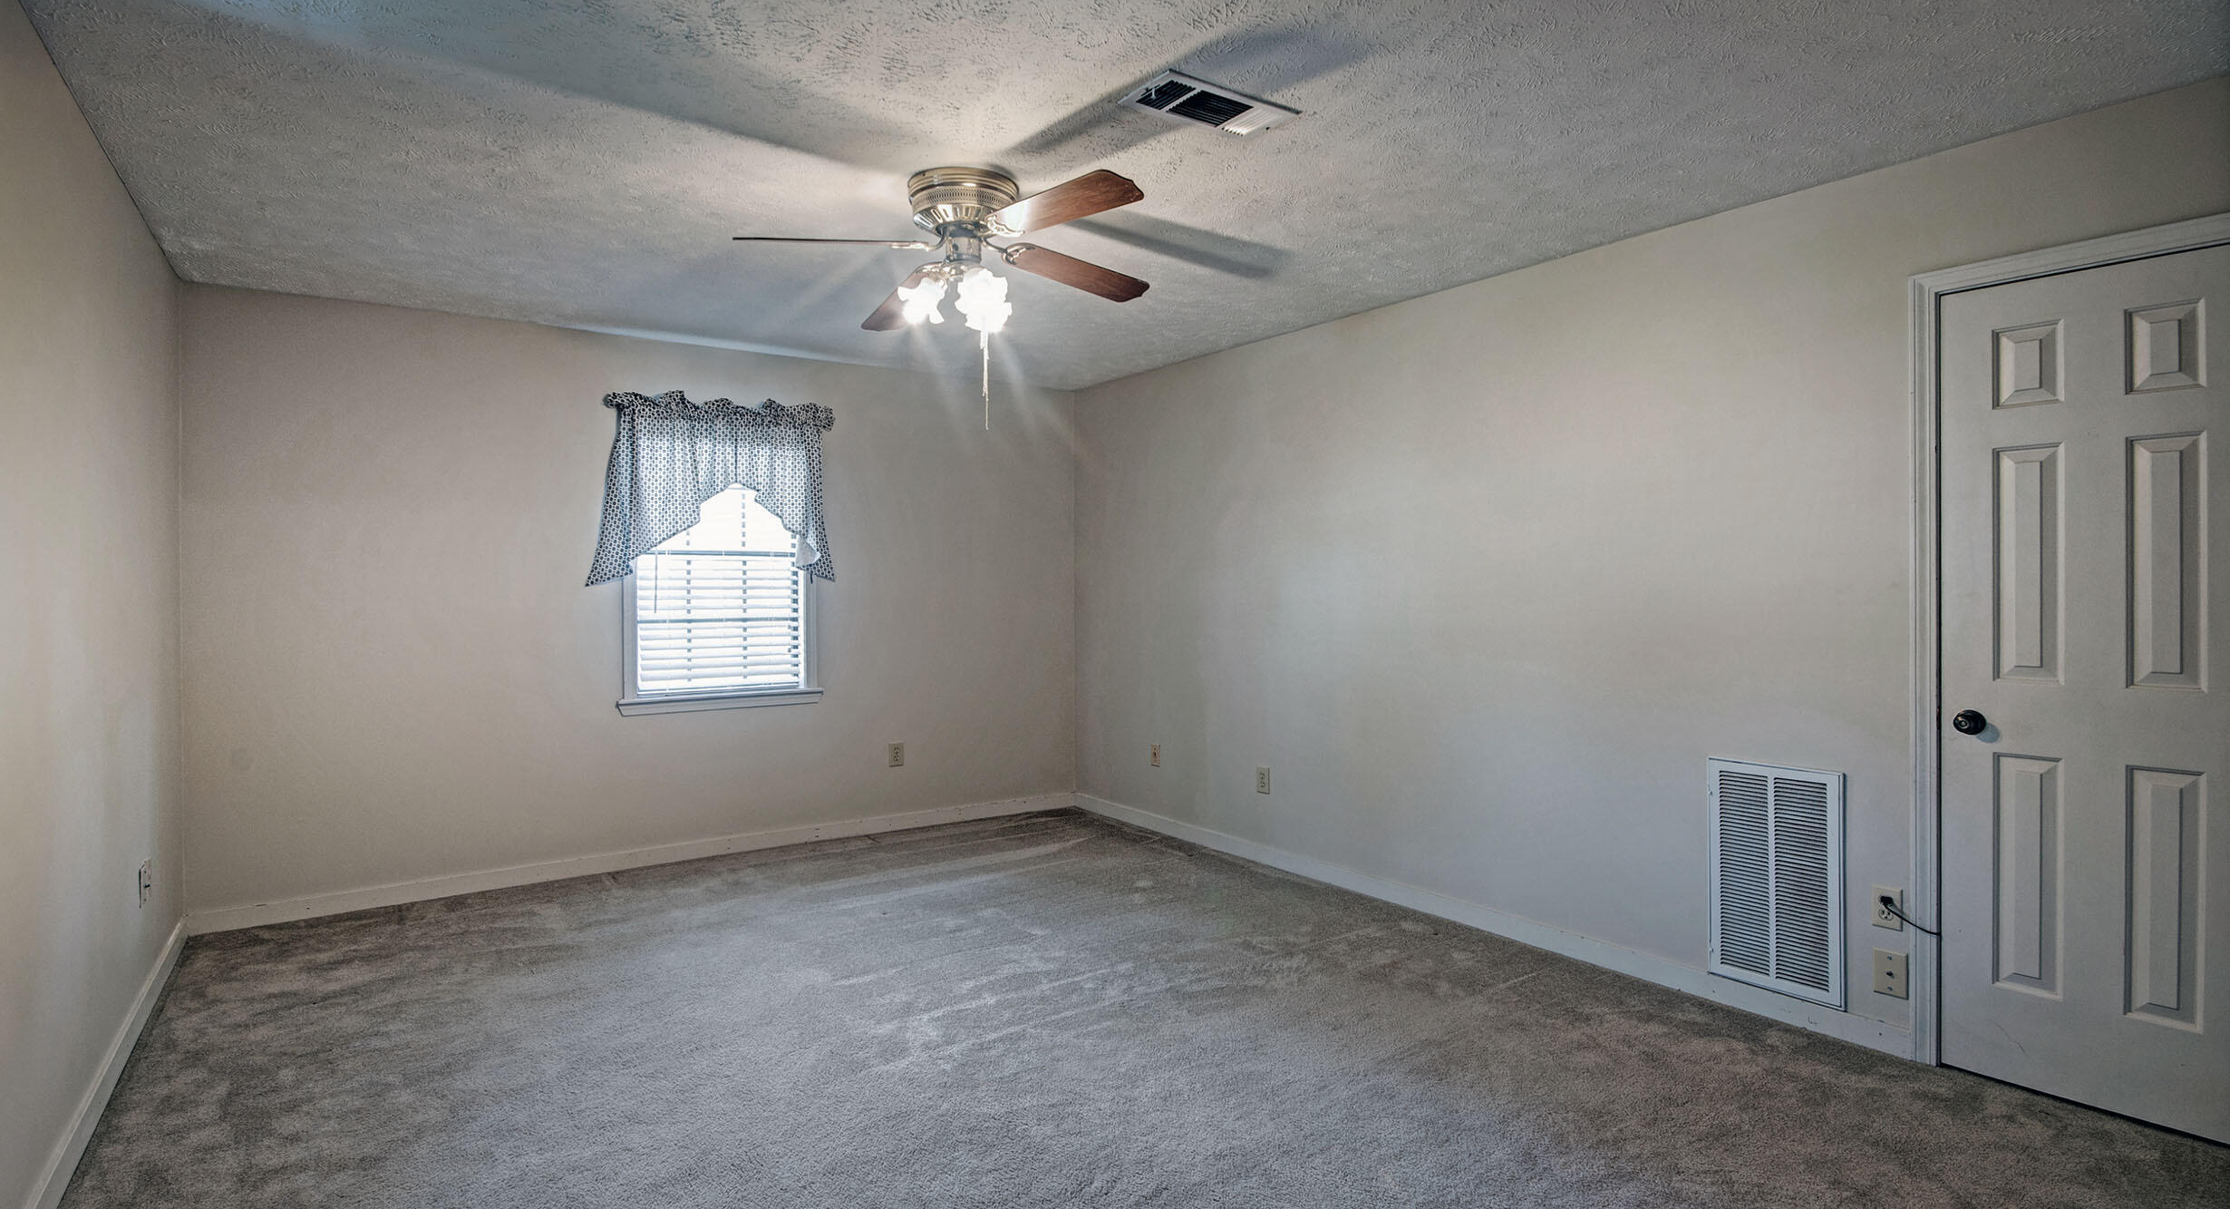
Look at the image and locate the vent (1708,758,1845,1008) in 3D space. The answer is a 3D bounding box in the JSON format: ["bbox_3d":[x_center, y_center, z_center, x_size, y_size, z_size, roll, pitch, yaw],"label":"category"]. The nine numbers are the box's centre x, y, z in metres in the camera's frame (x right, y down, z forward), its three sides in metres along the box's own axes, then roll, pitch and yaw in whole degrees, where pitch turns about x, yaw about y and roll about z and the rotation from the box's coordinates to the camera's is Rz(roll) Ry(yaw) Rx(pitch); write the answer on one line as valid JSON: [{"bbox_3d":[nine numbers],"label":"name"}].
[{"bbox_3d":[1.997,0.835,2.812,0.035,0.692,0.348,-1,1,-40],"label":"vent"}]

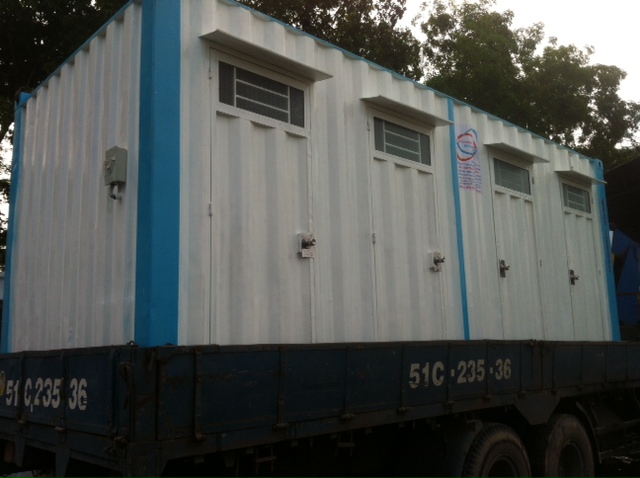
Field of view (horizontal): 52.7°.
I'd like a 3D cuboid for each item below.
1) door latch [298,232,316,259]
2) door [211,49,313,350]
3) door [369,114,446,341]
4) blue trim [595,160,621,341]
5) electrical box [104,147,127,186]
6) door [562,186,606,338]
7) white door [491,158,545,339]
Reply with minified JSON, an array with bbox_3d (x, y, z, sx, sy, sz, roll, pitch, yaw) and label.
[{"bbox_3d":[-0.077,0.038,4.254,0.105,0.170,0.080,8,-15,-42],"label":"door latch"},{"bbox_3d":[-0.368,-0.185,4.113,0.820,1.960,0.065,8,-15,-42],"label":"door"},{"bbox_3d":[0.673,-0.025,5.069,0.805,1.950,0.065,8,-15,-42],"label":"door"},{"bbox_3d":[3.381,0.261,7.639,0.200,2.450,0.120,8,-15,-42],"label":"blue trim"},{"bbox_3d":[-1.228,-0.427,3.895,0.083,0.220,0.130,8,-15,-42],"label":"electrical box"},{"bbox_3d":[2.891,0.310,7.109,0.750,1.940,0.065,8,-15,-42],"label":"door"},{"bbox_3d":[1.889,0.156,6.188,0.780,1.950,0.065,8,-15,-42],"label":"white door"}]

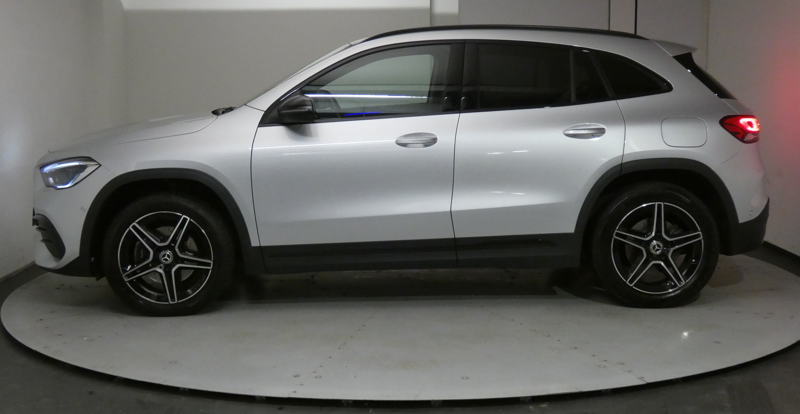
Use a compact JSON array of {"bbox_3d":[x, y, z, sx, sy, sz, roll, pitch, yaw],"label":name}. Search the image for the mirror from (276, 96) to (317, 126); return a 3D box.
[{"bbox_3d":[-0.560,-0.525,5.394,0.195,0.154,0.220,-1,7,-1],"label":"mirror"}]

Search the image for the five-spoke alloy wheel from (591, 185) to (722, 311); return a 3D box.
[{"bbox_3d":[1.433,0.210,5.652,0.716,0.716,0.235,-1,7,-1],"label":"five-spoke alloy wheel"}]

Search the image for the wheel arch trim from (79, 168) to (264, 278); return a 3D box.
[{"bbox_3d":[-1.258,0.077,5.514,1.000,0.605,0.150,-1,7,-1],"label":"wheel arch trim"}]

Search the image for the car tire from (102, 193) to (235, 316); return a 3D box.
[{"bbox_3d":[-1.295,0.252,5.589,0.716,0.716,0.235,-1,7,-1],"label":"car tire"}]

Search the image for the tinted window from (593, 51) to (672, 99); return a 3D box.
[{"bbox_3d":[1.310,-0.740,5.584,0.447,0.297,0.060,-1,-19,-1],"label":"tinted window"}]

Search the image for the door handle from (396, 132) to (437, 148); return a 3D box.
[{"bbox_3d":[0.096,-0.367,5.443,0.230,0.088,0.055,-1,7,-1],"label":"door handle"}]

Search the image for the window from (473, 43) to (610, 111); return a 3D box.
[{"bbox_3d":[0.789,-0.727,5.560,0.758,0.420,0.060,-1,-19,-1],"label":"window"}]

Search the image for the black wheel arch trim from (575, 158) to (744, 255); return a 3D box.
[{"bbox_3d":[1.437,-0.006,5.566,0.944,0.546,0.140,-1,7,-1],"label":"black wheel arch trim"}]

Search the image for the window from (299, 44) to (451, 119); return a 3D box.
[{"bbox_3d":[-0.139,-0.699,5.533,0.841,0.455,0.060,-1,-17,-1],"label":"window"}]

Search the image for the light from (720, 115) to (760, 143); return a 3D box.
[{"bbox_3d":[1.923,-0.448,5.692,0.302,0.159,0.360,-1,7,-1],"label":"light"}]

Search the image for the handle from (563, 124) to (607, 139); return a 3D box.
[{"bbox_3d":[1.016,-0.414,5.470,0.240,0.091,0.055,-1,7,-1],"label":"handle"}]

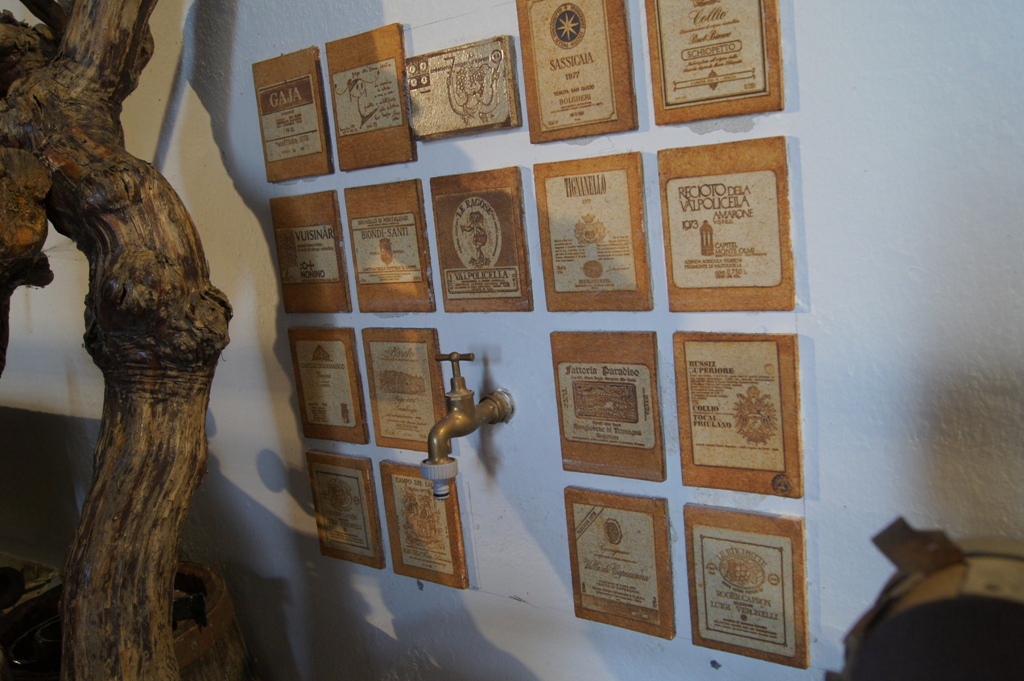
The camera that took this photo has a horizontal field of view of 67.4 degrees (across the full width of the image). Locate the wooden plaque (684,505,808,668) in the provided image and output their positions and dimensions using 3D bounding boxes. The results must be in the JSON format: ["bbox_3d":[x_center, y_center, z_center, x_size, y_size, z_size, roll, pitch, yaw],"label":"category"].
[{"bbox_3d":[0.229,0.239,0.754,0.115,0.151,0.009,0,10,33],"label":"wooden plaque"}]

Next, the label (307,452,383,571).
[{"bbox_3d":[-0.225,0.229,1.046,0.115,0.151,0.009,0,10,33],"label":"label"}]

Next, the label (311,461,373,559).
[{"bbox_3d":[-0.229,0.230,1.046,0.094,0.122,0.006,0,10,33],"label":"label"}]

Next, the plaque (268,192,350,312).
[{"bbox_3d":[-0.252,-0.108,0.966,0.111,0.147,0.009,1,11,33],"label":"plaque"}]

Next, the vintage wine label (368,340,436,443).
[{"bbox_3d":[-0.133,0.063,0.949,0.090,0.123,0.006,0,10,33],"label":"vintage wine label"}]

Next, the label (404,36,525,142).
[{"bbox_3d":[-0.054,-0.270,0.830,0.134,0.091,0.010,2,11,33],"label":"label"}]

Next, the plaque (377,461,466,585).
[{"bbox_3d":[-0.111,0.232,0.973,0.115,0.151,0.009,0,10,33],"label":"plaque"}]

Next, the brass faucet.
[{"bbox_3d":[-0.051,0.084,0.823,0.050,0.145,0.139,0,10,33],"label":"brass faucet"}]

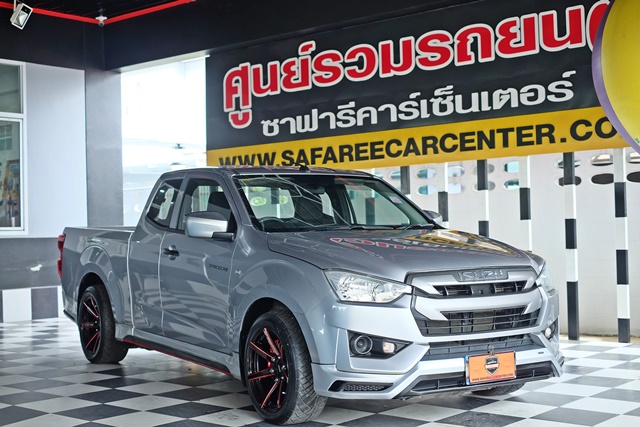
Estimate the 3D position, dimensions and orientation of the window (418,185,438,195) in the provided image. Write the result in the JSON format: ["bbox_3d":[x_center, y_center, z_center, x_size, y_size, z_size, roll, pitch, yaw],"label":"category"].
[{"bbox_3d":[1.339,-0.290,11.518,0.289,0.120,0.070,-2,-1,40],"label":"window"}]

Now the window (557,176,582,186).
[{"bbox_3d":[2.743,-0.352,10.333,0.313,0.120,0.070,-2,-1,40],"label":"window"}]

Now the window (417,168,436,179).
[{"bbox_3d":[1.322,-0.488,11.533,0.291,0.120,0.070,-2,-1,40],"label":"window"}]

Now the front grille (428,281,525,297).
[{"bbox_3d":[0.875,0.412,5.140,0.680,0.075,0.080,0,-1,-33],"label":"front grille"}]

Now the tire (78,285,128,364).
[{"bbox_3d":[-1.847,0.938,8.020,0.240,0.670,0.670,0,-1,-33],"label":"tire"}]

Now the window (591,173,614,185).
[{"bbox_3d":[3.043,-0.369,10.080,0.300,0.125,0.070,-2,-1,40],"label":"window"}]

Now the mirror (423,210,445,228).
[{"bbox_3d":[0.825,0.066,7.024,0.250,0.180,0.150,0,-1,-32],"label":"mirror"}]

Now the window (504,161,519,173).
[{"bbox_3d":[2.251,-0.532,10.748,0.300,0.125,0.070,-2,-1,40],"label":"window"}]

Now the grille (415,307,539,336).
[{"bbox_3d":[0.902,0.588,5.188,0.910,0.140,0.110,0,-1,-32],"label":"grille"}]

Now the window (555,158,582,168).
[{"bbox_3d":[2.635,-0.526,9.974,0.280,0.110,0.100,-2,-1,40],"label":"window"}]

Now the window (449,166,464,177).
[{"bbox_3d":[1.562,-0.479,10.863,0.260,0.110,0.100,-2,-1,40],"label":"window"}]

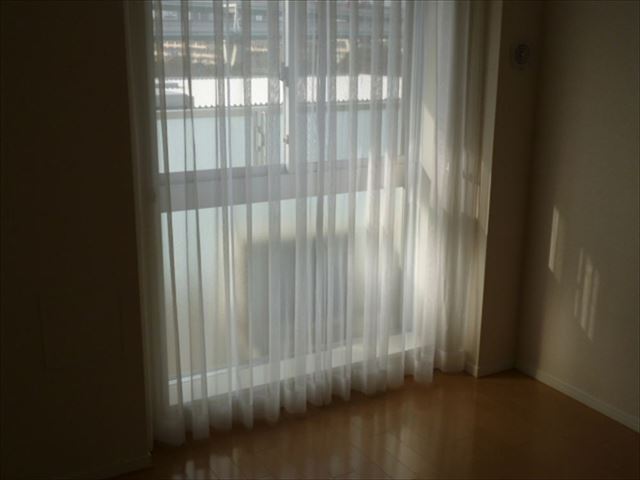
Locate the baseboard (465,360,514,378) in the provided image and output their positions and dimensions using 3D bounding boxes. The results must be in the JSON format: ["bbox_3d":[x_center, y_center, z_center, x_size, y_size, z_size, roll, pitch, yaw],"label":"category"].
[{"bbox_3d":[0.893,0.651,3.970,0.262,0.060,0.103,-8,17,-29],"label":"baseboard"}]

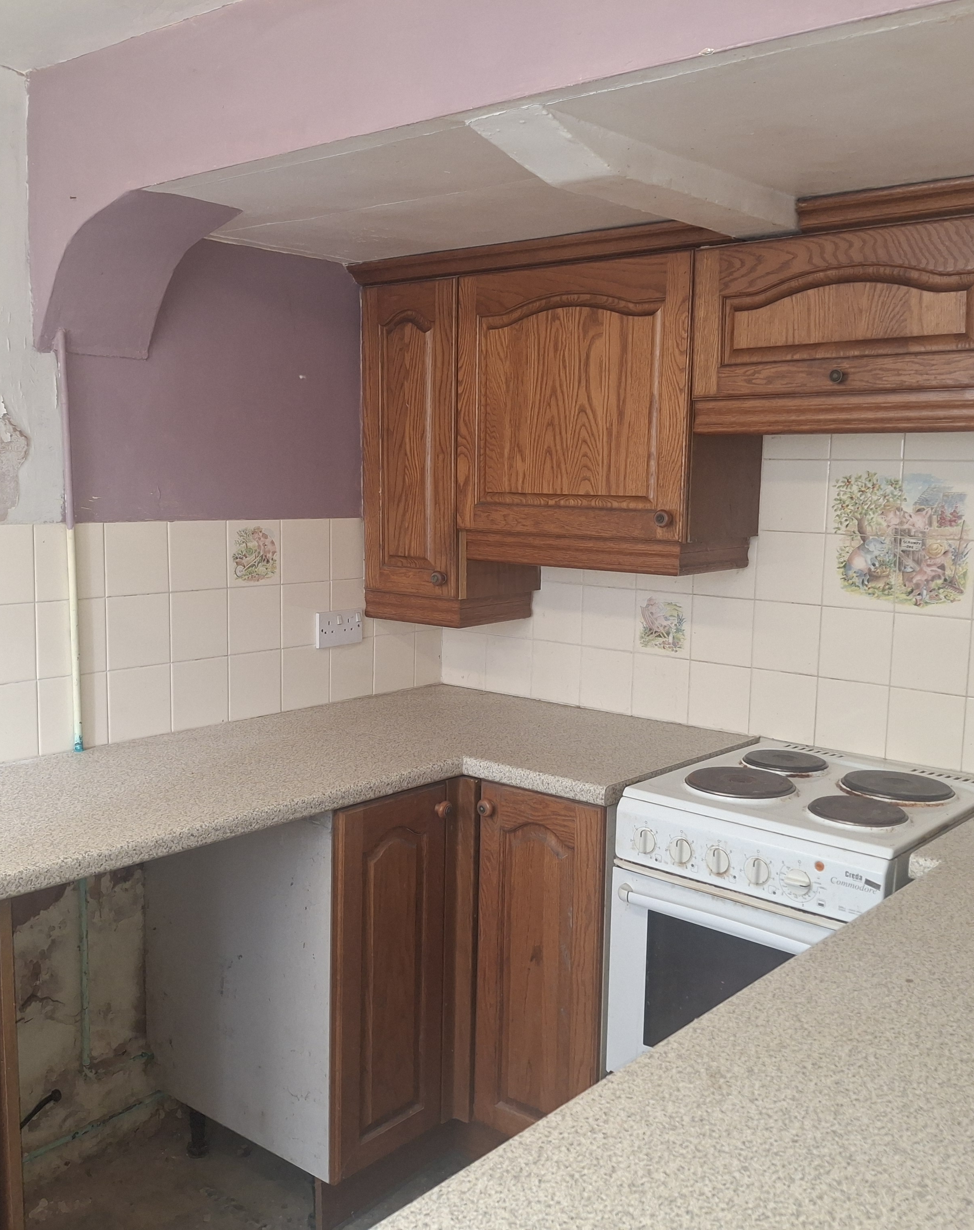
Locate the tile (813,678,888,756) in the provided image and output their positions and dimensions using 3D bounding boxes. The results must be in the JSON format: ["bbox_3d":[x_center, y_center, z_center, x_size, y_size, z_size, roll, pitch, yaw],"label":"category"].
[{"bbox_3d":[0.746,0.210,2.422,0.150,0.147,0.008,7,9,40],"label":"tile"}]

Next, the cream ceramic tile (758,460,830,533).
[{"bbox_3d":[0.650,-0.252,2.491,0.150,0.150,0.010,7,9,39],"label":"cream ceramic tile"}]

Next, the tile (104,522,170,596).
[{"bbox_3d":[-0.735,-0.117,2.479,0.010,0.151,0.151,7,9,40],"label":"tile"}]

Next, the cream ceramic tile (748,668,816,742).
[{"bbox_3d":[0.645,0.201,2.572,0.150,0.150,0.007,7,9,39],"label":"cream ceramic tile"}]

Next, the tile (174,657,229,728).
[{"bbox_3d":[-0.639,0.174,2.631,0.010,0.151,0.151,7,9,40],"label":"tile"}]

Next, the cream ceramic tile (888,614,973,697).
[{"bbox_3d":[0.865,0.077,2.307,0.150,0.150,0.008,7,9,40],"label":"cream ceramic tile"}]

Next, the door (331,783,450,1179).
[{"bbox_3d":[-0.186,0.689,2.267,0.025,0.712,0.285,7,9,40],"label":"door"}]

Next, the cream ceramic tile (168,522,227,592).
[{"bbox_3d":[-0.628,-0.129,2.584,0.007,0.150,0.150,7,9,39],"label":"cream ceramic tile"}]

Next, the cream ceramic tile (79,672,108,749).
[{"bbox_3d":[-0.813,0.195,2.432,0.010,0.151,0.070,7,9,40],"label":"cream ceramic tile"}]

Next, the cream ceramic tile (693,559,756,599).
[{"bbox_3d":[0.523,-0.115,2.579,0.150,0.150,0.008,7,9,40],"label":"cream ceramic tile"}]

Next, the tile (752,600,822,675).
[{"bbox_3d":[0.640,0.049,2.518,0.149,0.149,0.009,7,9,39],"label":"tile"}]

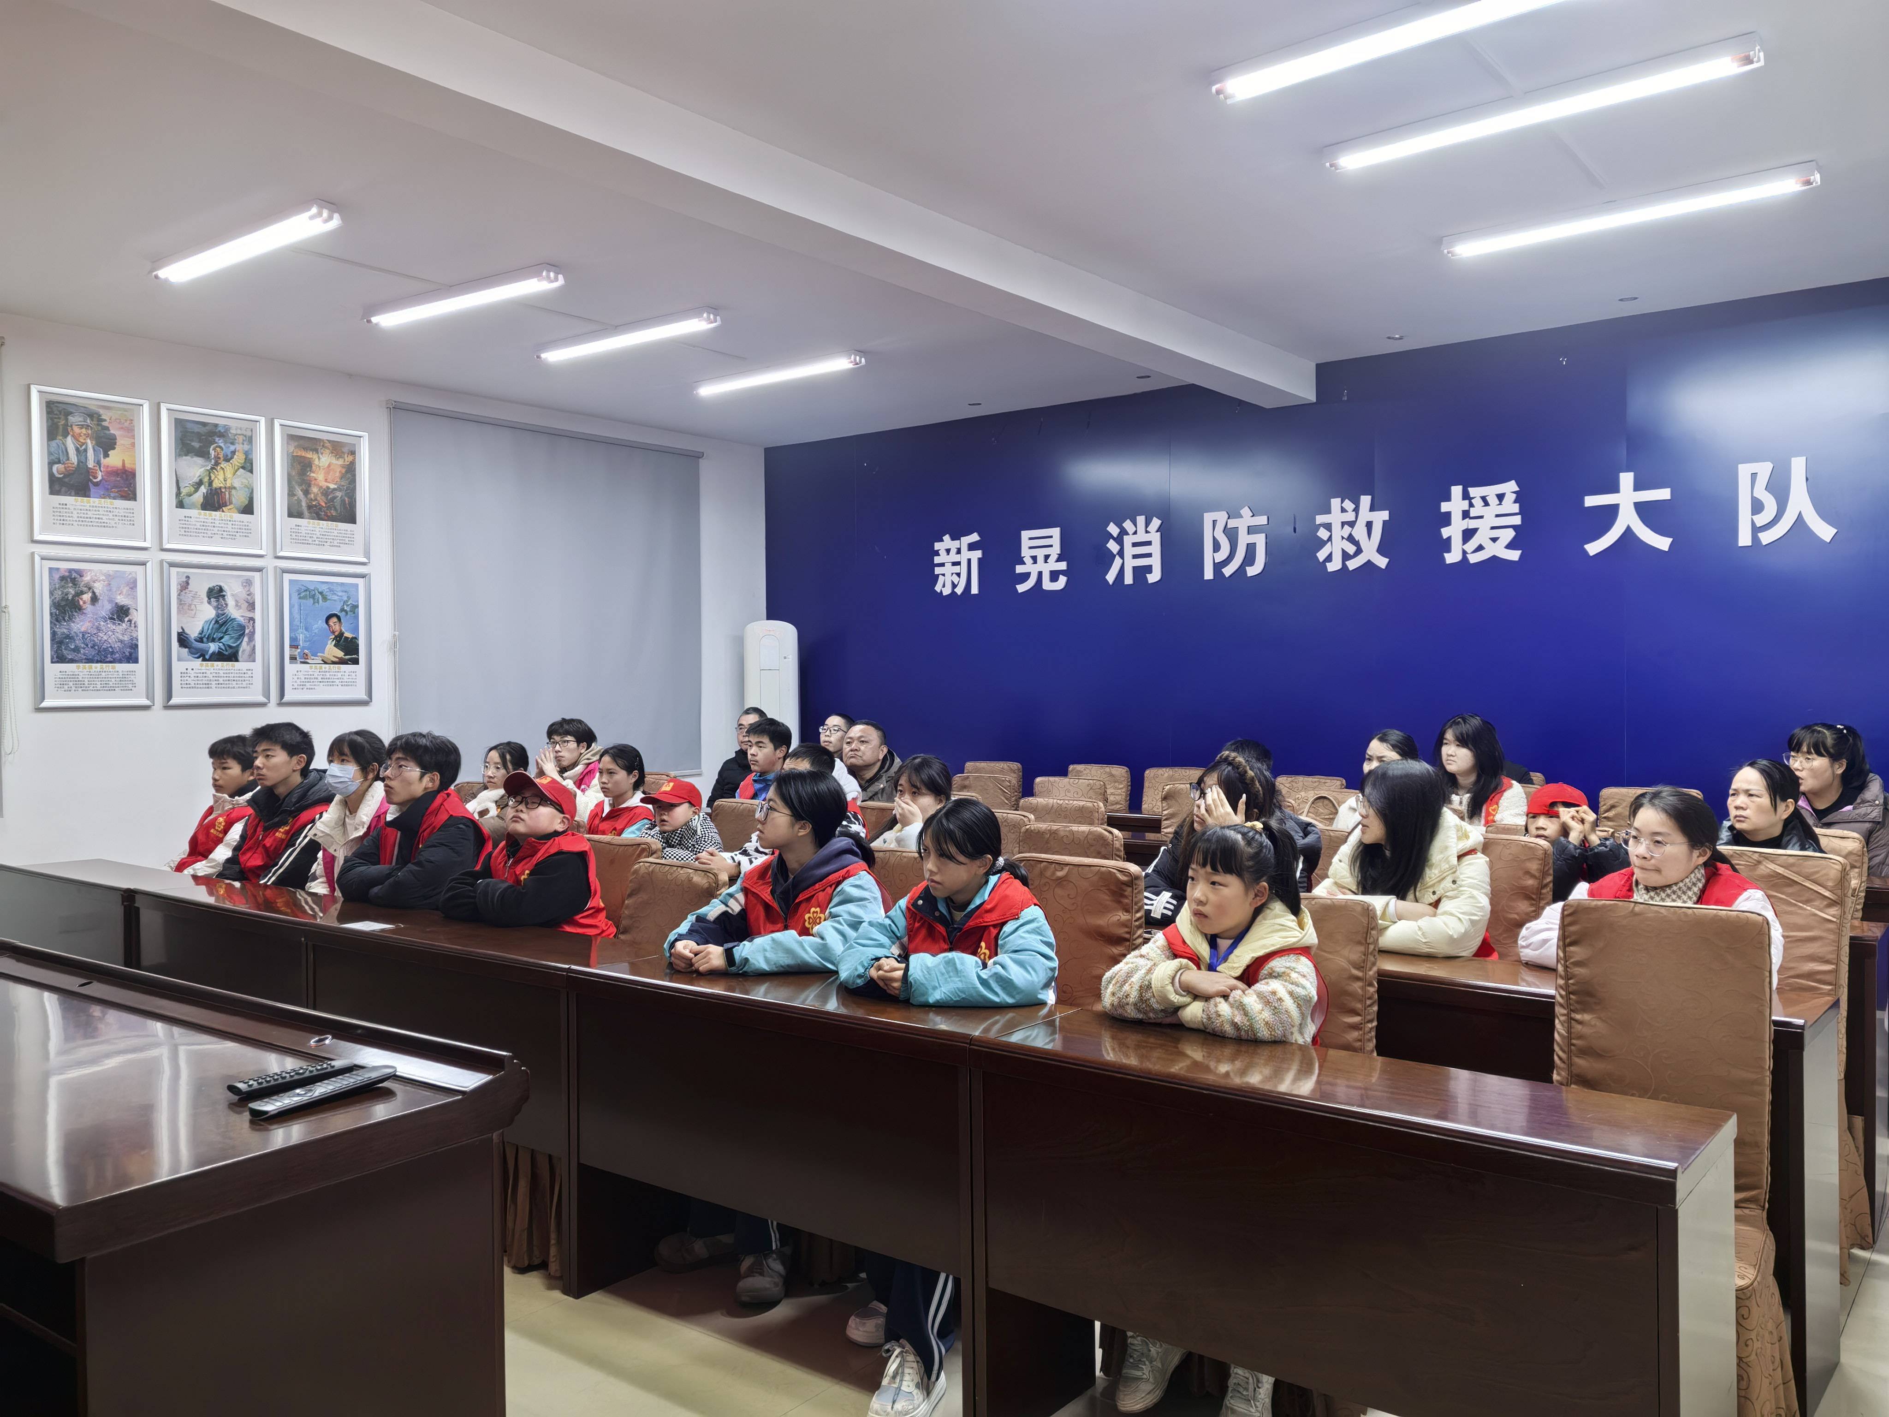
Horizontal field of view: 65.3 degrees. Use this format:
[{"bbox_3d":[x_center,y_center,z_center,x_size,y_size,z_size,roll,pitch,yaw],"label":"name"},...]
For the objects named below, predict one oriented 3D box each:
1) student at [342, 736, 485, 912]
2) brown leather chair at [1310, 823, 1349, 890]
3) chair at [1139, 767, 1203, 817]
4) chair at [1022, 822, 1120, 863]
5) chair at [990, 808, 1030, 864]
[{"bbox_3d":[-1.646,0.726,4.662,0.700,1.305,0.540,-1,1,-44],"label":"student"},{"bbox_3d":[1.003,0.860,4.313,0.450,0.980,0.530,0,1,38],"label":"brown leather chair"},{"bbox_3d":[1.111,0.820,7.850,0.440,0.965,0.560,0,1,38],"label":"chair"},{"bbox_3d":[0.250,0.874,4.500,0.440,1.000,0.540,0,1,39],"label":"chair"},{"bbox_3d":[-0.005,0.863,5.127,0.440,0.965,0.560,0,1,41],"label":"chair"}]

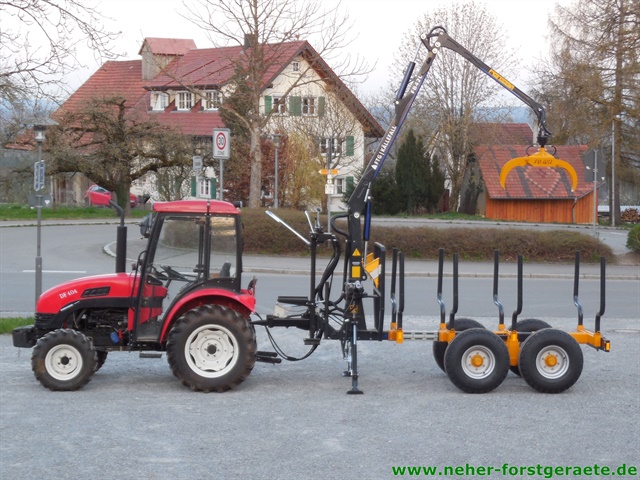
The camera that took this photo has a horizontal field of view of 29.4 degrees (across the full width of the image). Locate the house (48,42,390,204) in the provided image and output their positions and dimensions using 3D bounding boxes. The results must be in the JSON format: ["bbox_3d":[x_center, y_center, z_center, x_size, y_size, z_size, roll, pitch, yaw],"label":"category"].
[{"bbox_3d":[-8.092,-8.092,91.000,13.400,11.000,26.000,-2,4,-37],"label":"house"}]

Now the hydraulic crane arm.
[{"bbox_3d":[1.754,-1.149,16.400,2.800,3.380,0.420,0,3,0],"label":"hydraulic crane arm"}]

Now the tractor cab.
[{"bbox_3d":[-1.630,0.385,15.800,1.450,1.790,1.380,0,1,0],"label":"tractor cab"}]

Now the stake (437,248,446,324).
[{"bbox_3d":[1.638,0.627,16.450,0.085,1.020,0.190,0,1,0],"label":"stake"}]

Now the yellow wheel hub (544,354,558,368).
[{"bbox_3d":[2.885,1.510,15.200,0.165,0.165,0.110,0,1,0],"label":"yellow wheel hub"}]

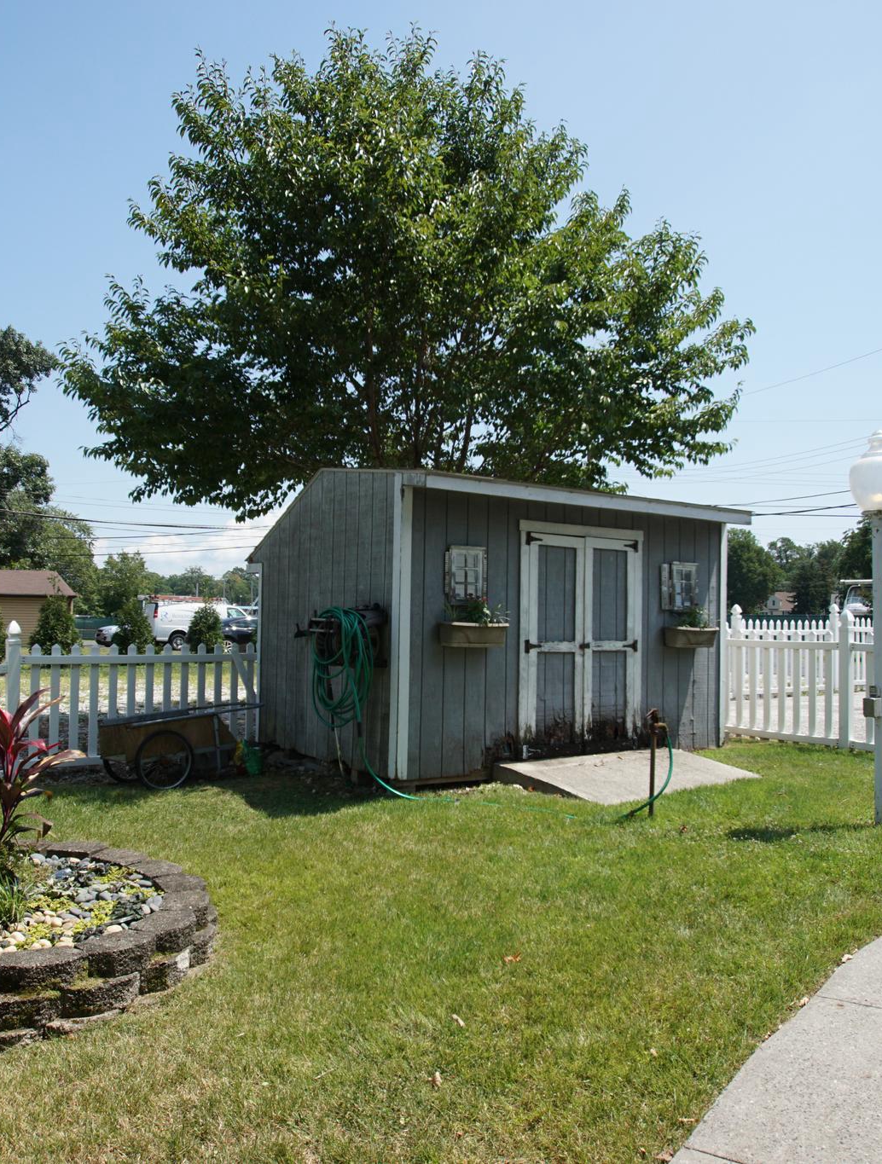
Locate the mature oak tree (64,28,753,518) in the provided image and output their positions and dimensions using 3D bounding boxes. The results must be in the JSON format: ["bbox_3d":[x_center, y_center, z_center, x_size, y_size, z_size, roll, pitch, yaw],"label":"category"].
[{"bbox_3d":[-0.350,-2.700,11.300,8.500,8.800,8.200,0,-1,0],"label":"mature oak tree"}]

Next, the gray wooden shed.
[{"bbox_3d":[0.559,0.360,8.393,3.850,2.500,2.720,1,-1,-35],"label":"gray wooden shed"}]

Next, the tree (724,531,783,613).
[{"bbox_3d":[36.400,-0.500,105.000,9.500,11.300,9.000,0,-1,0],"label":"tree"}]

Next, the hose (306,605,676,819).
[{"bbox_3d":[0.240,0.840,6.000,2.600,1.330,0.500,0,-1,24],"label":"hose"}]

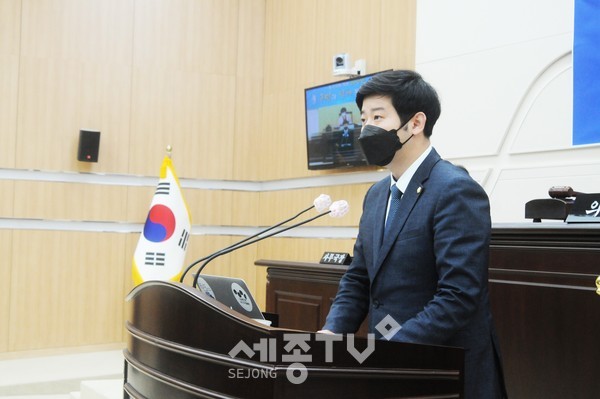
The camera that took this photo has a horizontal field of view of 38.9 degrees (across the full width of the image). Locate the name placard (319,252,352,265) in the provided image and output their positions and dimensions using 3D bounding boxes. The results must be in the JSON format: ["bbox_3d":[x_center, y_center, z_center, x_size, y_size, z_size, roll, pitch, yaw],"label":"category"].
[{"bbox_3d":[0.263,0.424,6.060,0.086,0.083,0.290,3,-3,-33],"label":"name placard"}]

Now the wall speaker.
[{"bbox_3d":[-2.255,-0.564,9.080,0.205,0.315,0.190,3,5,-27],"label":"wall speaker"}]

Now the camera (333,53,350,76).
[{"bbox_3d":[0.401,-1.318,8.250,0.140,0.190,0.145,0,-3,20],"label":"camera"}]

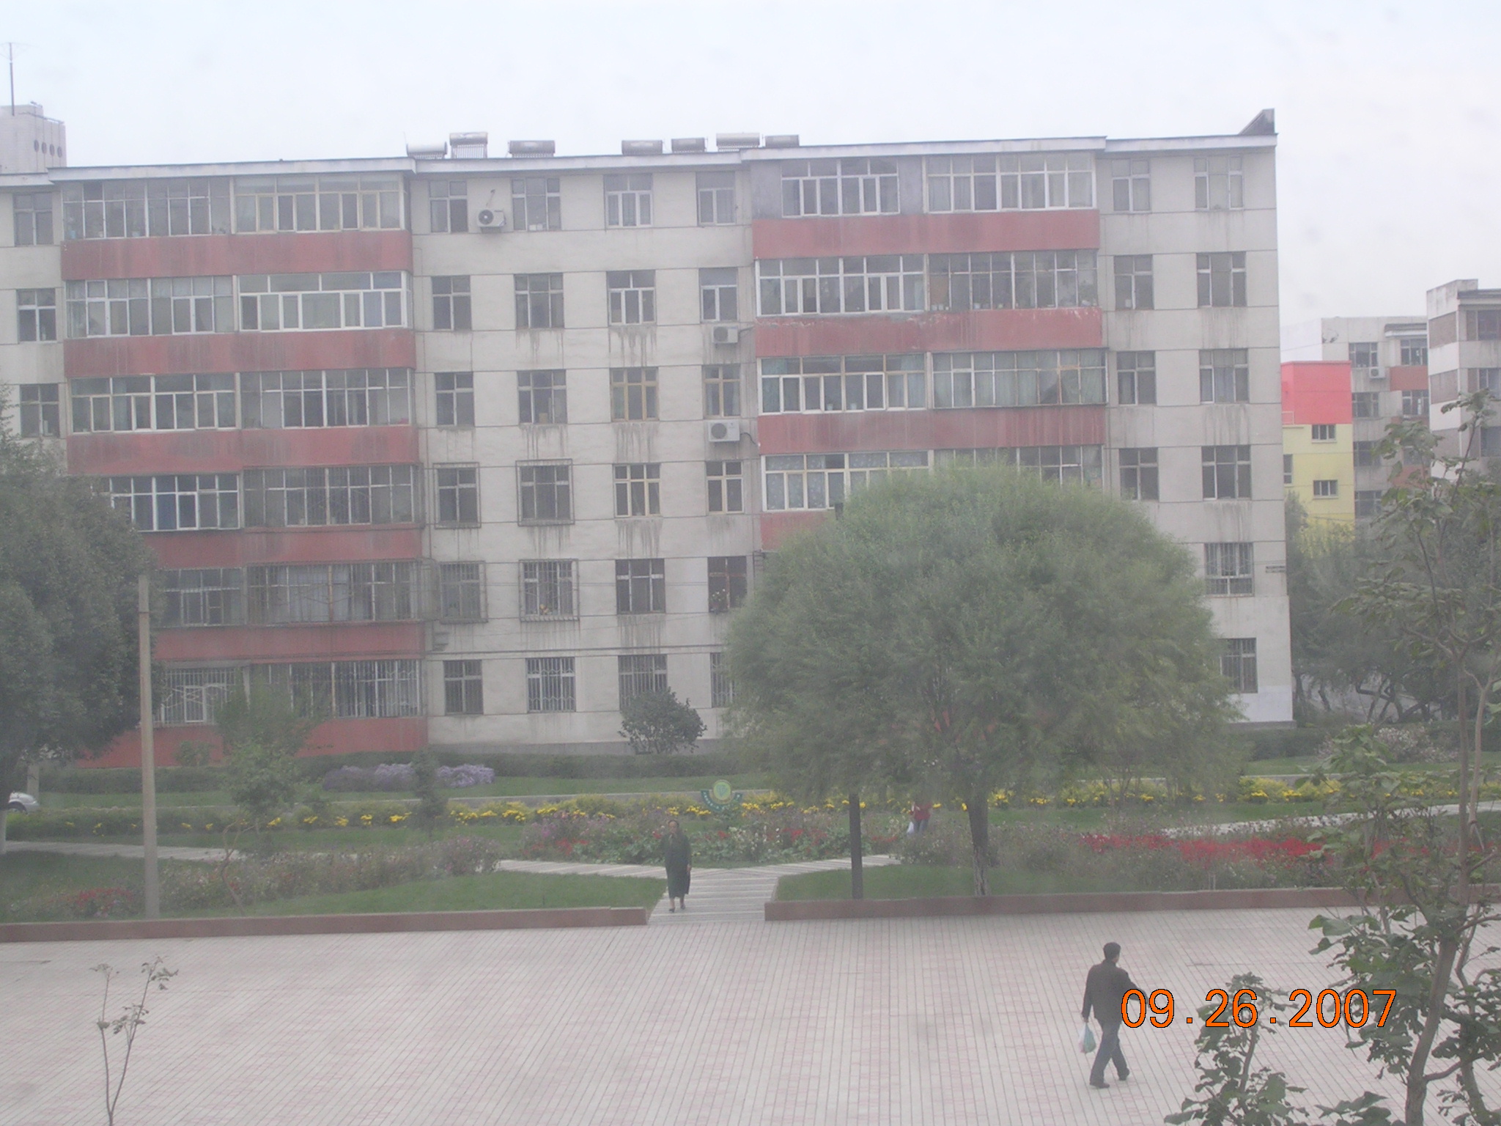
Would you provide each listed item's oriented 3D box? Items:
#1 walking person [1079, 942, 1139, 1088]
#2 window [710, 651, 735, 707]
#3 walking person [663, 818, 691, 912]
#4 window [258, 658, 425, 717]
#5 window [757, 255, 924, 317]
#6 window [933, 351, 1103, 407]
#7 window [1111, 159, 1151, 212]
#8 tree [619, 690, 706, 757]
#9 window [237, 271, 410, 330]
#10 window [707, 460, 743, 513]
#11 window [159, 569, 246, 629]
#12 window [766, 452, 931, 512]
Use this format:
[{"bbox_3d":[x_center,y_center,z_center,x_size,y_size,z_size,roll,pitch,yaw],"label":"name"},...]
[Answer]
[{"bbox_3d":[4.311,5.410,44.800,0.600,1.710,0.550,-1,1,40],"label":"walking person"},{"bbox_3d":[-0.623,3.558,113.150,1.140,1.655,0.150,-2,1,2],"label":"window"},{"bbox_3d":[-1.289,5.250,64.906,0.500,1.585,0.380,-1,1,15],"label":"walking person"},{"bbox_3d":[-12.048,3.673,109.153,4.727,1.546,0.200,-2,0,0],"label":"window"},{"bbox_3d":[2.710,-8.275,111.498,5.054,1.694,0.180,-2,1,2],"label":"window"},{"bbox_3d":[7.865,-5.375,109.219,5.072,1.572,0.200,-2,0,0],"label":"window"},{"bbox_3d":[11.478,-11.383,112.482,1.161,1.574,0.150,-2,1,2],"label":"window"},{"bbox_3d":[-2.415,4.561,103.652,2.350,2.018,2.200,-2,1,1],"label":"tree"},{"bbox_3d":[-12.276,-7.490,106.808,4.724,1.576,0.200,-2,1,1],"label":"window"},{"bbox_3d":[-0.747,-2.208,108.024,1.010,1.500,0.150,-2,1,1],"label":"window"},{"bbox_3d":[-17.225,1.047,109.116,4.791,1.647,0.200,-2,0,0],"label":"window"},{"bbox_3d":[2.761,-2.389,107.740,4.699,1.559,0.150,-2,1,1],"label":"window"}]

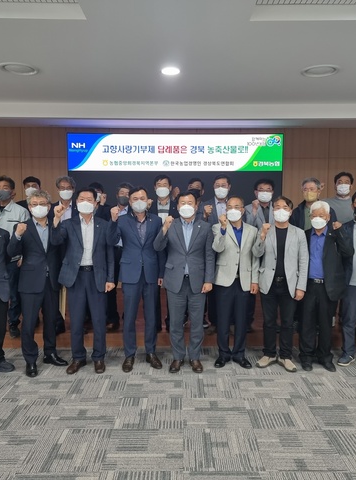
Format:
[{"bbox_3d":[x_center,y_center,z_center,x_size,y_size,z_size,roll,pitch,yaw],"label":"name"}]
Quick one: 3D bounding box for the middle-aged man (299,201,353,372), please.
[{"bbox_3d":[1.443,0.441,4.313,0.505,1.625,0.380,1,5,11],"label":"middle-aged man"}]

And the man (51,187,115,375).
[{"bbox_3d":[-0.920,0.382,4.276,0.588,1.765,0.420,-1,5,-7],"label":"man"}]

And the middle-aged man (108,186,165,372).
[{"bbox_3d":[-0.404,0.376,4.324,0.536,1.764,0.400,0,5,-3],"label":"middle-aged man"}]

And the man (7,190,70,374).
[{"bbox_3d":[-1.363,0.391,4.334,0.557,1.739,0.420,-1,5,-10],"label":"man"}]

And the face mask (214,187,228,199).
[{"bbox_3d":[0.481,-0.515,4.874,0.150,0.130,0.100,0,5,8],"label":"face mask"}]

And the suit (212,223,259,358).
[{"bbox_3d":[0.574,0.504,4.426,0.460,1.405,0.340,0,5,4],"label":"suit"}]

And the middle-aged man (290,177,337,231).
[{"bbox_3d":[1.550,0.168,5.076,0.580,1.750,0.380,1,5,14],"label":"middle-aged man"}]

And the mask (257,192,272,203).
[{"bbox_3d":[0.968,-0.484,4.923,0.155,0.118,0.090,1,5,8],"label":"mask"}]

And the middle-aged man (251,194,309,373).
[{"bbox_3d":[1.003,0.420,4.342,0.538,1.664,0.400,1,5,8],"label":"middle-aged man"}]

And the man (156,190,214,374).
[{"bbox_3d":[0.063,0.395,4.287,0.560,1.730,0.400,0,5,1],"label":"man"}]

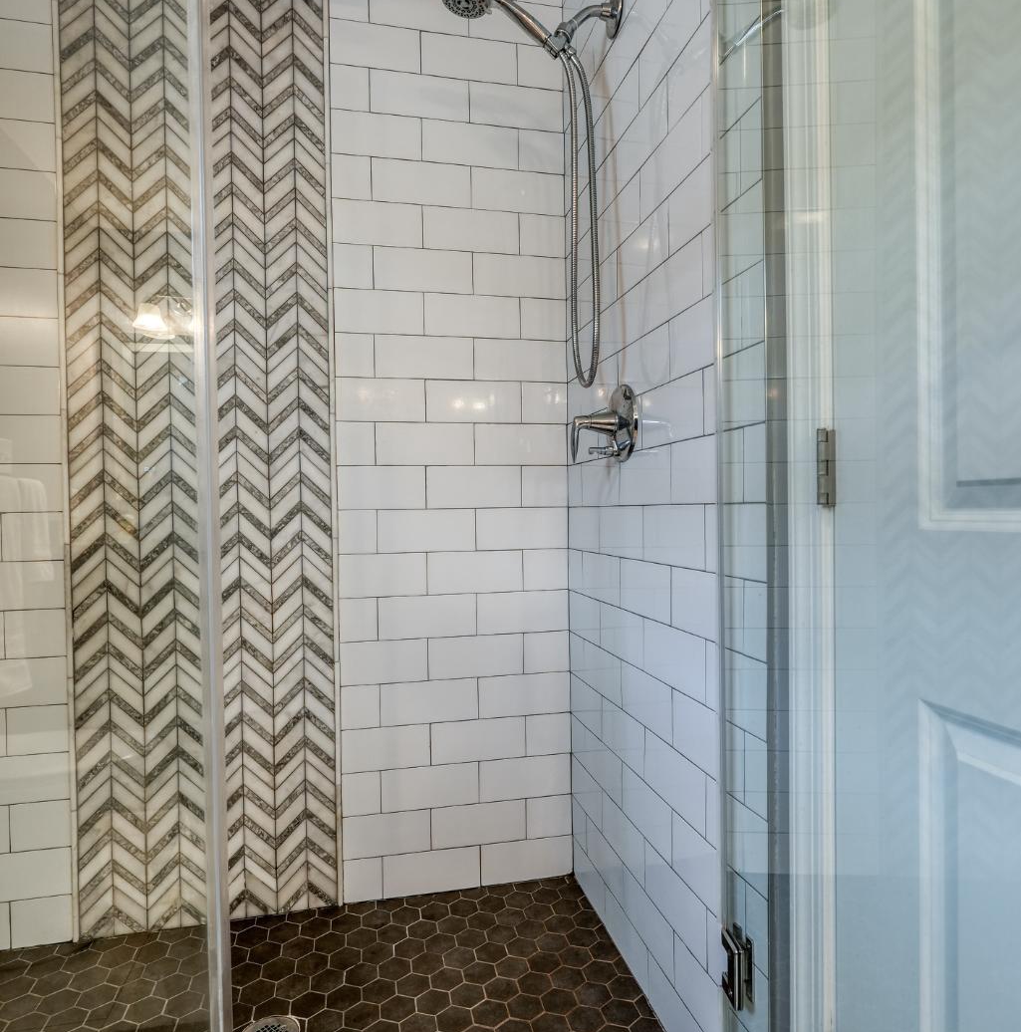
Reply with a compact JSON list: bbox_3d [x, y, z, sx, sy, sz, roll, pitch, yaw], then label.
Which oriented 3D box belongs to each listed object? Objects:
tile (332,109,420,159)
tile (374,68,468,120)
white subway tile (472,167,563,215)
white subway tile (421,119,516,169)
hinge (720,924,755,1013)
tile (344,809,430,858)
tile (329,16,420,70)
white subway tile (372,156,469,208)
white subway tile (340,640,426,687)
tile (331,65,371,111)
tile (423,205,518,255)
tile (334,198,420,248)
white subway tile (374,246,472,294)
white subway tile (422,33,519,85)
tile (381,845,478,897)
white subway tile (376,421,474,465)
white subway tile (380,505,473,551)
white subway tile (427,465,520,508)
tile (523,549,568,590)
[{"bbox_3d":[-0.324,-0.926,1.659,0.212,0.105,0.010,-1,1,-13],"label":"tile"},{"bbox_3d":[-0.218,-1.015,1.647,0.238,0.103,0.009,-1,1,-12],"label":"tile"},{"bbox_3d":[0.021,-0.824,1.737,0.243,0.105,0.010,-1,1,-13],"label":"white subway tile"},{"bbox_3d":[-0.101,-0.938,1.724,0.245,0.106,0.009,-1,1,-12],"label":"white subway tile"},{"bbox_3d":[0.323,0.644,0.971,0.035,0.087,0.055,-1,1,-13],"label":"hinge"},{"bbox_3d":[-0.305,0.793,1.694,0.213,0.106,0.009,-1,1,-12],"label":"tile"},{"bbox_3d":[-0.330,-1.156,1.681,0.213,0.106,0.010,-1,1,-12],"label":"tile"},{"bbox_3d":[-0.218,-0.820,1.684,0.242,0.105,0.010,-1,1,-13],"label":"white subway tile"},{"bbox_3d":[-0.310,0.361,1.690,0.213,0.106,0.009,-1,1,-12],"label":"white subway tile"},{"bbox_3d":[-0.385,-1.032,1.644,0.091,0.105,0.010,-1,1,-13],"label":"tile"},{"bbox_3d":[-0.097,-0.702,1.677,0.238,0.103,0.009,-1,1,-12],"label":"tile"},{"bbox_3d":[-0.333,-0.738,1.724,0.221,0.109,0.010,-1,1,-12],"label":"tile"},{"bbox_3d":[-0.212,-0.595,1.654,0.238,0.103,0.009,-1,1,-12],"label":"white subway tile"},{"bbox_3d":[-0.104,-1.159,1.729,0.245,0.106,0.010,-1,1,-12],"label":"white subway tile"},{"bbox_3d":[-0.194,0.875,1.675,0.238,0.103,0.009,-1,1,-12],"label":"tile"},{"bbox_3d":[-0.213,-0.181,1.715,0.245,0.106,0.010,-1,1,-12],"label":"white subway tile"},{"bbox_3d":[-0.207,0.036,1.694,0.242,0.105,0.010,-1,1,-13],"label":"white subway tile"},{"bbox_3d":[-0.092,-0.075,1.783,0.252,0.109,0.010,-1,1,-12],"label":"white subway tile"},{"bbox_3d":[0.096,0.144,1.825,0.123,0.109,0.010,-1,1,-12],"label":"tile"}]

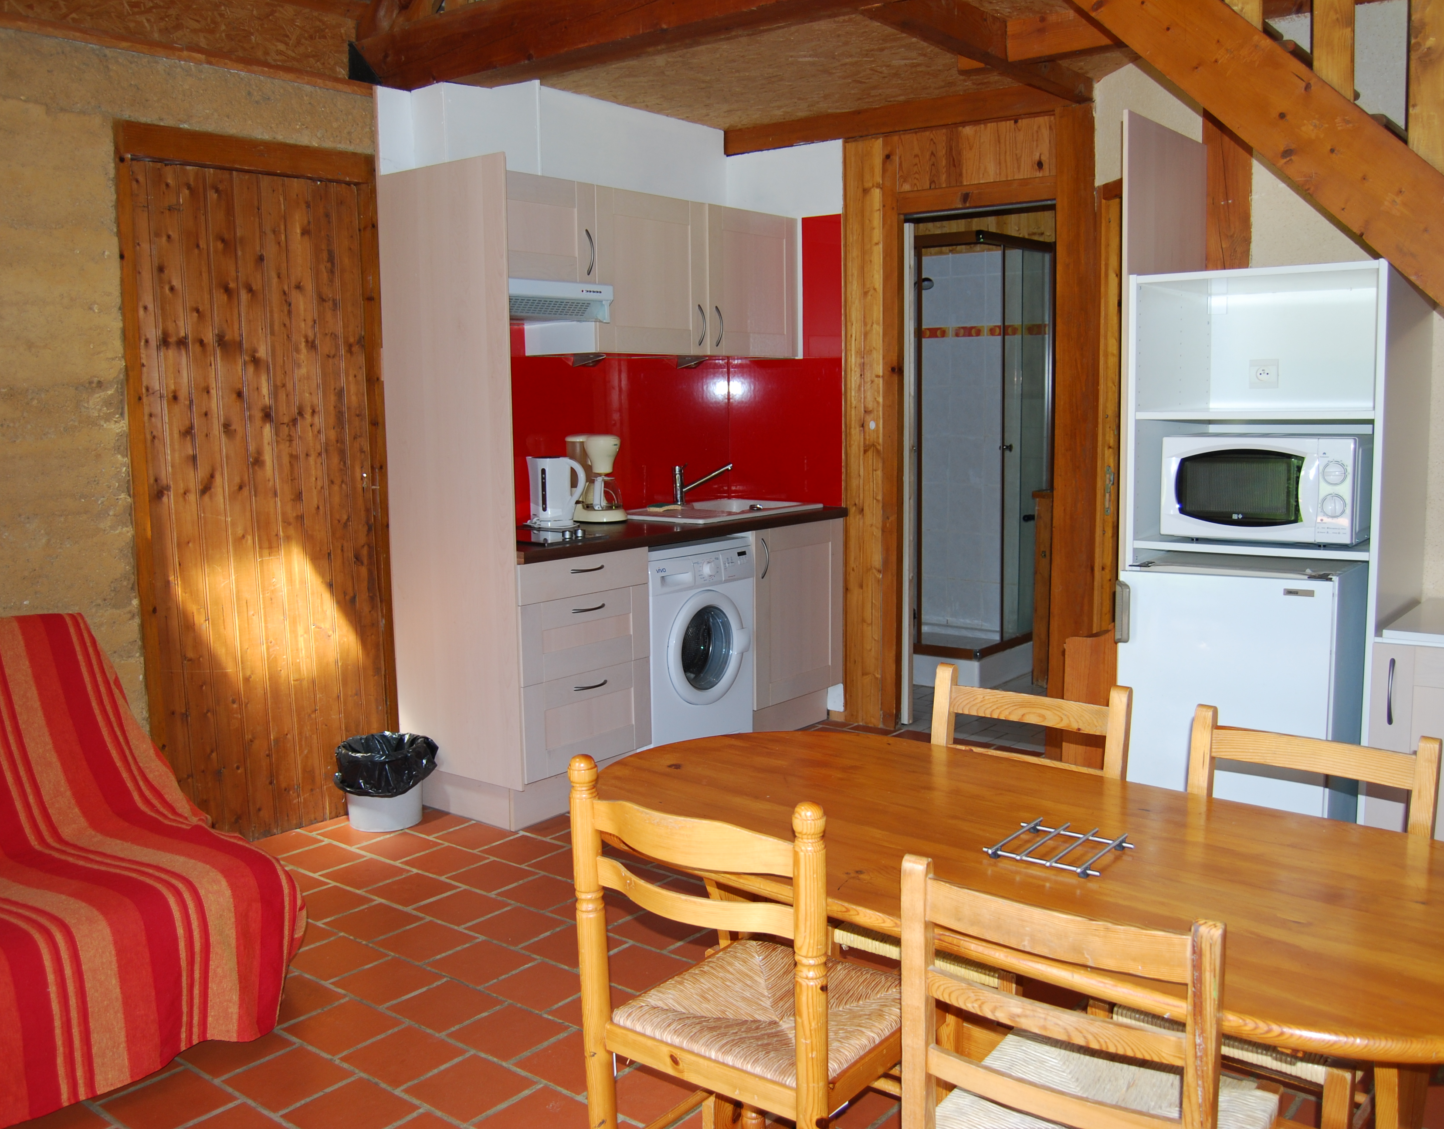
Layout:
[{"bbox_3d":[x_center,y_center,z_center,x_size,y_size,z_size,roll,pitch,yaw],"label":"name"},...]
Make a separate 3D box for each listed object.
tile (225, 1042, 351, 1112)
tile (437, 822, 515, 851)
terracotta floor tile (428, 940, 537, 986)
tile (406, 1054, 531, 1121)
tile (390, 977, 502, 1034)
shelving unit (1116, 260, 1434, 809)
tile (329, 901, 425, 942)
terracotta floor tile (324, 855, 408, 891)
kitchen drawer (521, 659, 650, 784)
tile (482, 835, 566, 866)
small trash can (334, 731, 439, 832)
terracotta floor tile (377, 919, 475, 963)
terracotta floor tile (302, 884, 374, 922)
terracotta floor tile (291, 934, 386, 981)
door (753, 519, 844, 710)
[{"bbox_3d":[-0.877,1.047,2.565,0.193,0.012,0.187,5,9,38],"label":"tile"},{"bbox_3d":[-0.758,0.845,3.903,0.195,0.012,0.193,5,9,38],"label":"tile"},{"bbox_3d":[-0.599,1.000,3.164,0.202,0.015,0.193,5,10,37],"label":"terracotta floor tile"},{"bbox_3d":[-0.502,1.047,2.523,0.193,0.012,0.187,5,9,38],"label":"tile"},{"bbox_3d":[-0.612,0.984,2.811,0.195,0.012,0.193,5,9,38],"label":"tile"},{"bbox_3d":[1.460,0.057,3.325,0.600,1.620,0.600,5,9,38],"label":"shelving unit"},{"bbox_3d":[-0.911,0.947,3.340,0.193,0.012,0.187,5,9,38],"label":"tile"},{"bbox_3d":[-1.008,0.886,3.608,0.195,0.012,0.193,5,9,38],"label":"terracotta floor tile"},{"bbox_3d":[-0.609,0.494,4.352,0.450,0.312,0.596,5,9,39],"label":"kitchen drawer"},{"bbox_3d":[-0.621,0.895,3.947,0.202,0.015,0.193,5,10,37],"label":"tile"},{"bbox_3d":[-1.123,0.719,4.225,0.320,0.270,0.310,-3,8,-15],"label":"small trash can"},{"bbox_3d":[-0.734,0.942,3.151,0.195,0.012,0.193,5,9,38],"label":"terracotta floor tile"},{"bbox_3d":[-1.075,0.932,3.468,0.193,0.012,0.187,5,9,38],"label":"terracotta floor tile"},{"bbox_3d":[-0.977,1.000,3.197,0.202,0.015,0.193,5,10,37],"label":"terracotta floor tile"},{"bbox_3d":[0.311,0.190,5.122,0.022,0.700,0.598,5,9,39],"label":"door"}]

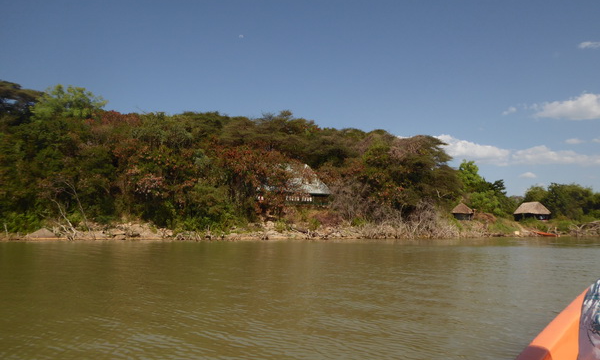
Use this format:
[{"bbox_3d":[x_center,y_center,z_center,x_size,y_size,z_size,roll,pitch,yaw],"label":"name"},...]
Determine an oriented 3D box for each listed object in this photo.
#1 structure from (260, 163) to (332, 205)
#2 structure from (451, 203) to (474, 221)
[{"bbox_3d":[-1.001,0.910,82.000,13.000,7.600,9.500,0,-7,5],"label":"structure"},{"bbox_3d":[33.171,6.634,92.000,4.600,3.700,4.600,-2,-7,17],"label":"structure"}]

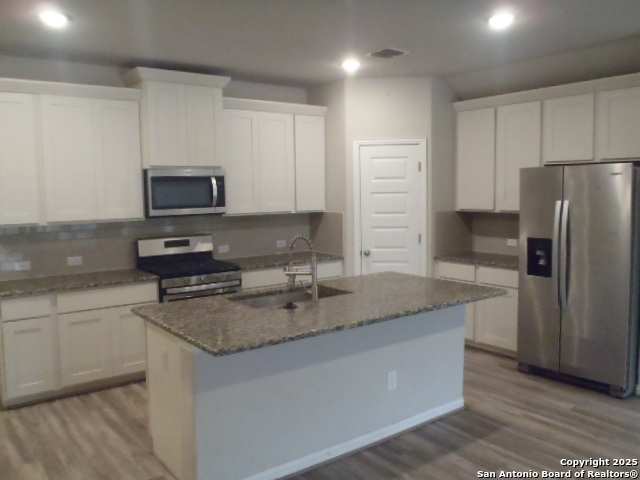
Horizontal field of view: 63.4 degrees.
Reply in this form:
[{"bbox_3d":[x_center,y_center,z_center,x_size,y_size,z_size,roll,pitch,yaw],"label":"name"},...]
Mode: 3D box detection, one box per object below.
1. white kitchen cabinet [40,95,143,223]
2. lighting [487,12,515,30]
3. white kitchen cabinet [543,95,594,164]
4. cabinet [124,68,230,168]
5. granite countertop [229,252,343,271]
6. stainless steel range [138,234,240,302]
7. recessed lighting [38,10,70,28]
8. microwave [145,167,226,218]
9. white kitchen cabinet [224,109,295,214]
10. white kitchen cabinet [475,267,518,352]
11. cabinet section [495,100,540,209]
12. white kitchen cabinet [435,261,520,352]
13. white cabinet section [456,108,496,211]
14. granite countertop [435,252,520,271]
[{"bbox_3d":[-1.999,-0.691,4.515,0.790,1.045,0.335,-5,6,-36],"label":"white kitchen cabinet"},{"bbox_3d":[1.246,-1.506,3.565,0.180,0.035,0.180,-5,7,-36],"label":"lighting"},{"bbox_3d":[2.300,-0.975,4.630,0.335,0.590,0.480,-5,7,-36],"label":"white kitchen cabinet"},{"bbox_3d":[-1.336,-1.104,4.908,0.883,0.840,0.440,-5,6,-36],"label":"cabinet"},{"bbox_3d":[-0.437,0.222,5.555,1.254,0.038,0.645,-5,6,-36],"label":"granite countertop"},{"bbox_3d":[-1.214,0.575,4.897,0.757,1.178,0.680,-5,7,-36],"label":"stainless steel range"},{"bbox_3d":[-1.748,-1.447,3.404,0.185,0.025,0.185,-5,6,-36],"label":"recessed lighting"},{"bbox_3d":[-1.320,-0.456,4.933,0.753,0.422,0.420,-5,7,-36],"label":"microwave"},{"bbox_3d":[-0.706,-0.793,5.410,0.845,1.038,0.340,-5,7,-36],"label":"white kitchen cabinet"},{"bbox_3d":[1.918,0.636,5.088,0.625,0.810,0.500,-5,7,-36],"label":"white kitchen cabinet"},{"bbox_3d":[2.048,-0.795,5.124,0.325,1.045,0.485,-5,6,-36],"label":"cabinet section"},{"bbox_3d":[1.793,0.648,5.345,0.623,0.828,1.010,-5,6,-36],"label":"white kitchen cabinet"},{"bbox_3d":[1.762,-0.826,5.516,0.325,1.045,0.480,-5,6,-36],"label":"white cabinet section"},{"bbox_3d":[1.783,0.217,5.296,0.641,0.038,1.020,-5,6,-36],"label":"granite countertop"}]

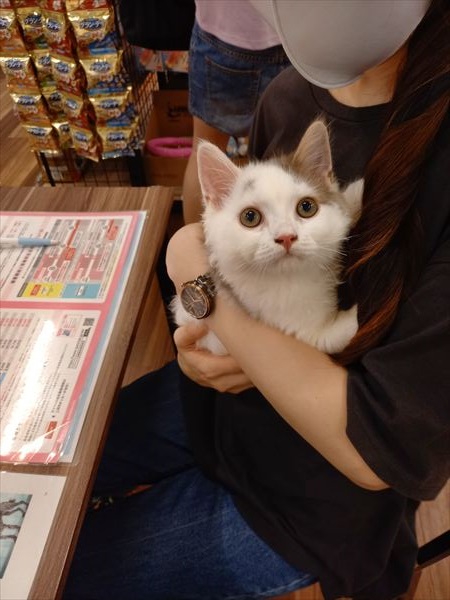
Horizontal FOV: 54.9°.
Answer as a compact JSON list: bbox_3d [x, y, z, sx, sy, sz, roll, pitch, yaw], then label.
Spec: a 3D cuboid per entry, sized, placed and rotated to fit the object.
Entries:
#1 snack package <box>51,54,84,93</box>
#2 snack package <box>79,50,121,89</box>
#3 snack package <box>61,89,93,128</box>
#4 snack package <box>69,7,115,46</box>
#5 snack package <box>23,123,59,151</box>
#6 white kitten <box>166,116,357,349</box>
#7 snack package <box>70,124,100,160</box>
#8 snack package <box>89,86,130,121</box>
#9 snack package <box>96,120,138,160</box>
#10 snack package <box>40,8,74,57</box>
[{"bbox_3d":[-0.436,-0.626,1.220,0.107,0.107,0.037,19,51,18],"label":"snack package"},{"bbox_3d":[-0.342,-0.632,1.220,0.107,0.107,0.037,-12,48,-9],"label":"snack package"},{"bbox_3d":[-0.433,-0.566,1.300,0.107,0.107,0.037,19,51,18],"label":"snack package"},{"bbox_3d":[-0.346,-0.704,1.140,0.107,0.107,0.037,-9,48,-5],"label":"snack package"},{"bbox_3d":[-0.633,-0.559,1.500,0.107,0.107,0.037,3,48,5],"label":"snack package"},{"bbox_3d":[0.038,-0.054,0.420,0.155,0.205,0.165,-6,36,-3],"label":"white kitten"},{"bbox_3d":[-0.438,-0.500,1.380,0.107,0.107,0.037,19,51,18],"label":"snack package"},{"bbox_3d":[-0.339,-0.575,1.305,0.107,0.107,0.037,-13,48,-9],"label":"snack package"},{"bbox_3d":[-0.340,-0.512,1.390,0.107,0.107,0.037,-12,48,-8],"label":"snack package"},{"bbox_3d":[-0.433,-0.699,1.140,0.107,0.107,0.037,19,51,18],"label":"snack package"}]

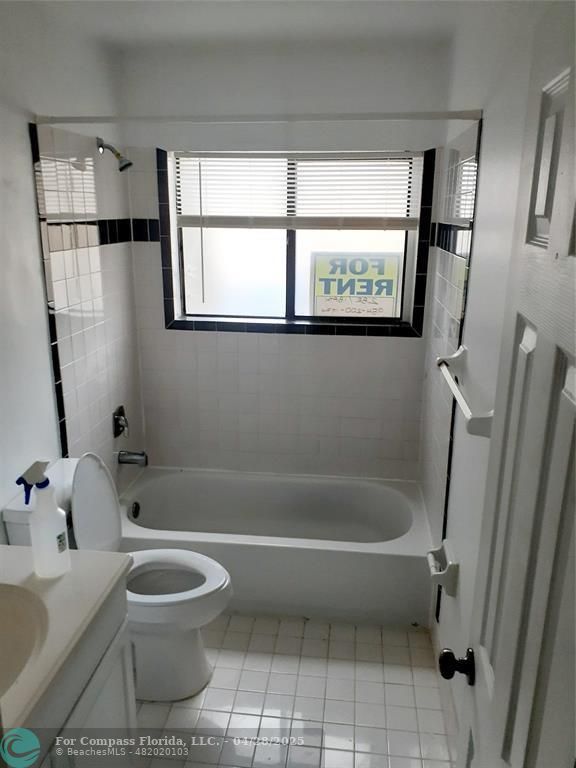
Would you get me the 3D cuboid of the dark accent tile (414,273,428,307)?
[{"bbox_3d":[0.643,-0.456,2.912,0.052,0.155,0.010,2,15,6],"label":"dark accent tile"}]

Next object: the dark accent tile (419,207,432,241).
[{"bbox_3d":[0.646,-0.756,2.829,0.052,0.156,0.010,2,15,6],"label":"dark accent tile"}]

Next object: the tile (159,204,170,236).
[{"bbox_3d":[-0.611,-0.816,2.984,0.052,0.154,0.010,2,15,6],"label":"tile"}]

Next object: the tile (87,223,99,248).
[{"bbox_3d":[-0.830,-0.636,2.539,0.010,0.108,0.108,2,16,6],"label":"tile"}]

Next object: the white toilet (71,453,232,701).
[{"bbox_3d":[-0.568,0.691,2.268,0.706,0.862,0.394,2,15,6],"label":"white toilet"}]

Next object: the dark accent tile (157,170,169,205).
[{"bbox_3d":[-0.607,-0.955,2.917,0.051,0.152,0.010,2,16,6],"label":"dark accent tile"}]

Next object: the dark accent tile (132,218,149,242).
[{"bbox_3d":[-0.738,-0.767,3.012,0.084,0.108,0.010,2,15,6],"label":"dark accent tile"}]

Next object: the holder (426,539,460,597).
[{"bbox_3d":[0.516,0.610,2.013,0.085,0.115,0.173,2,15,6],"label":"holder"}]

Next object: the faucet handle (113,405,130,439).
[{"bbox_3d":[-0.794,0.188,2.907,0.052,0.142,0.130,2,16,6],"label":"faucet handle"}]

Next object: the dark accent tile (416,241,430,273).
[{"bbox_3d":[0.645,-0.606,2.869,0.051,0.152,0.010,2,16,6],"label":"dark accent tile"}]

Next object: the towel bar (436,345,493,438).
[{"bbox_3d":[0.506,0.006,1.714,0.087,0.108,0.665,2,15,6],"label":"towel bar"}]

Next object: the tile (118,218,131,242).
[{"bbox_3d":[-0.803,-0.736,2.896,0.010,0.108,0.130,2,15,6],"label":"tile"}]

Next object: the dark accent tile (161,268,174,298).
[{"bbox_3d":[-0.607,-0.508,3.043,0.051,0.152,0.010,2,16,6],"label":"dark accent tile"}]

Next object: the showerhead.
[{"bbox_3d":[-0.737,-0.984,2.570,0.142,0.138,0.065,2,16,6],"label":"showerhead"}]

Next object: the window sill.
[{"bbox_3d":[0.022,-0.301,3.092,1.312,0.055,0.133,2,15,6],"label":"window sill"}]

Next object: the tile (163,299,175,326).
[{"bbox_3d":[-0.609,-0.361,3.080,0.051,0.148,0.010,2,16,6],"label":"tile"}]

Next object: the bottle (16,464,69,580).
[{"bbox_3d":[-0.632,0.348,1.537,0.092,0.302,0.122,12,19,35],"label":"bottle"}]

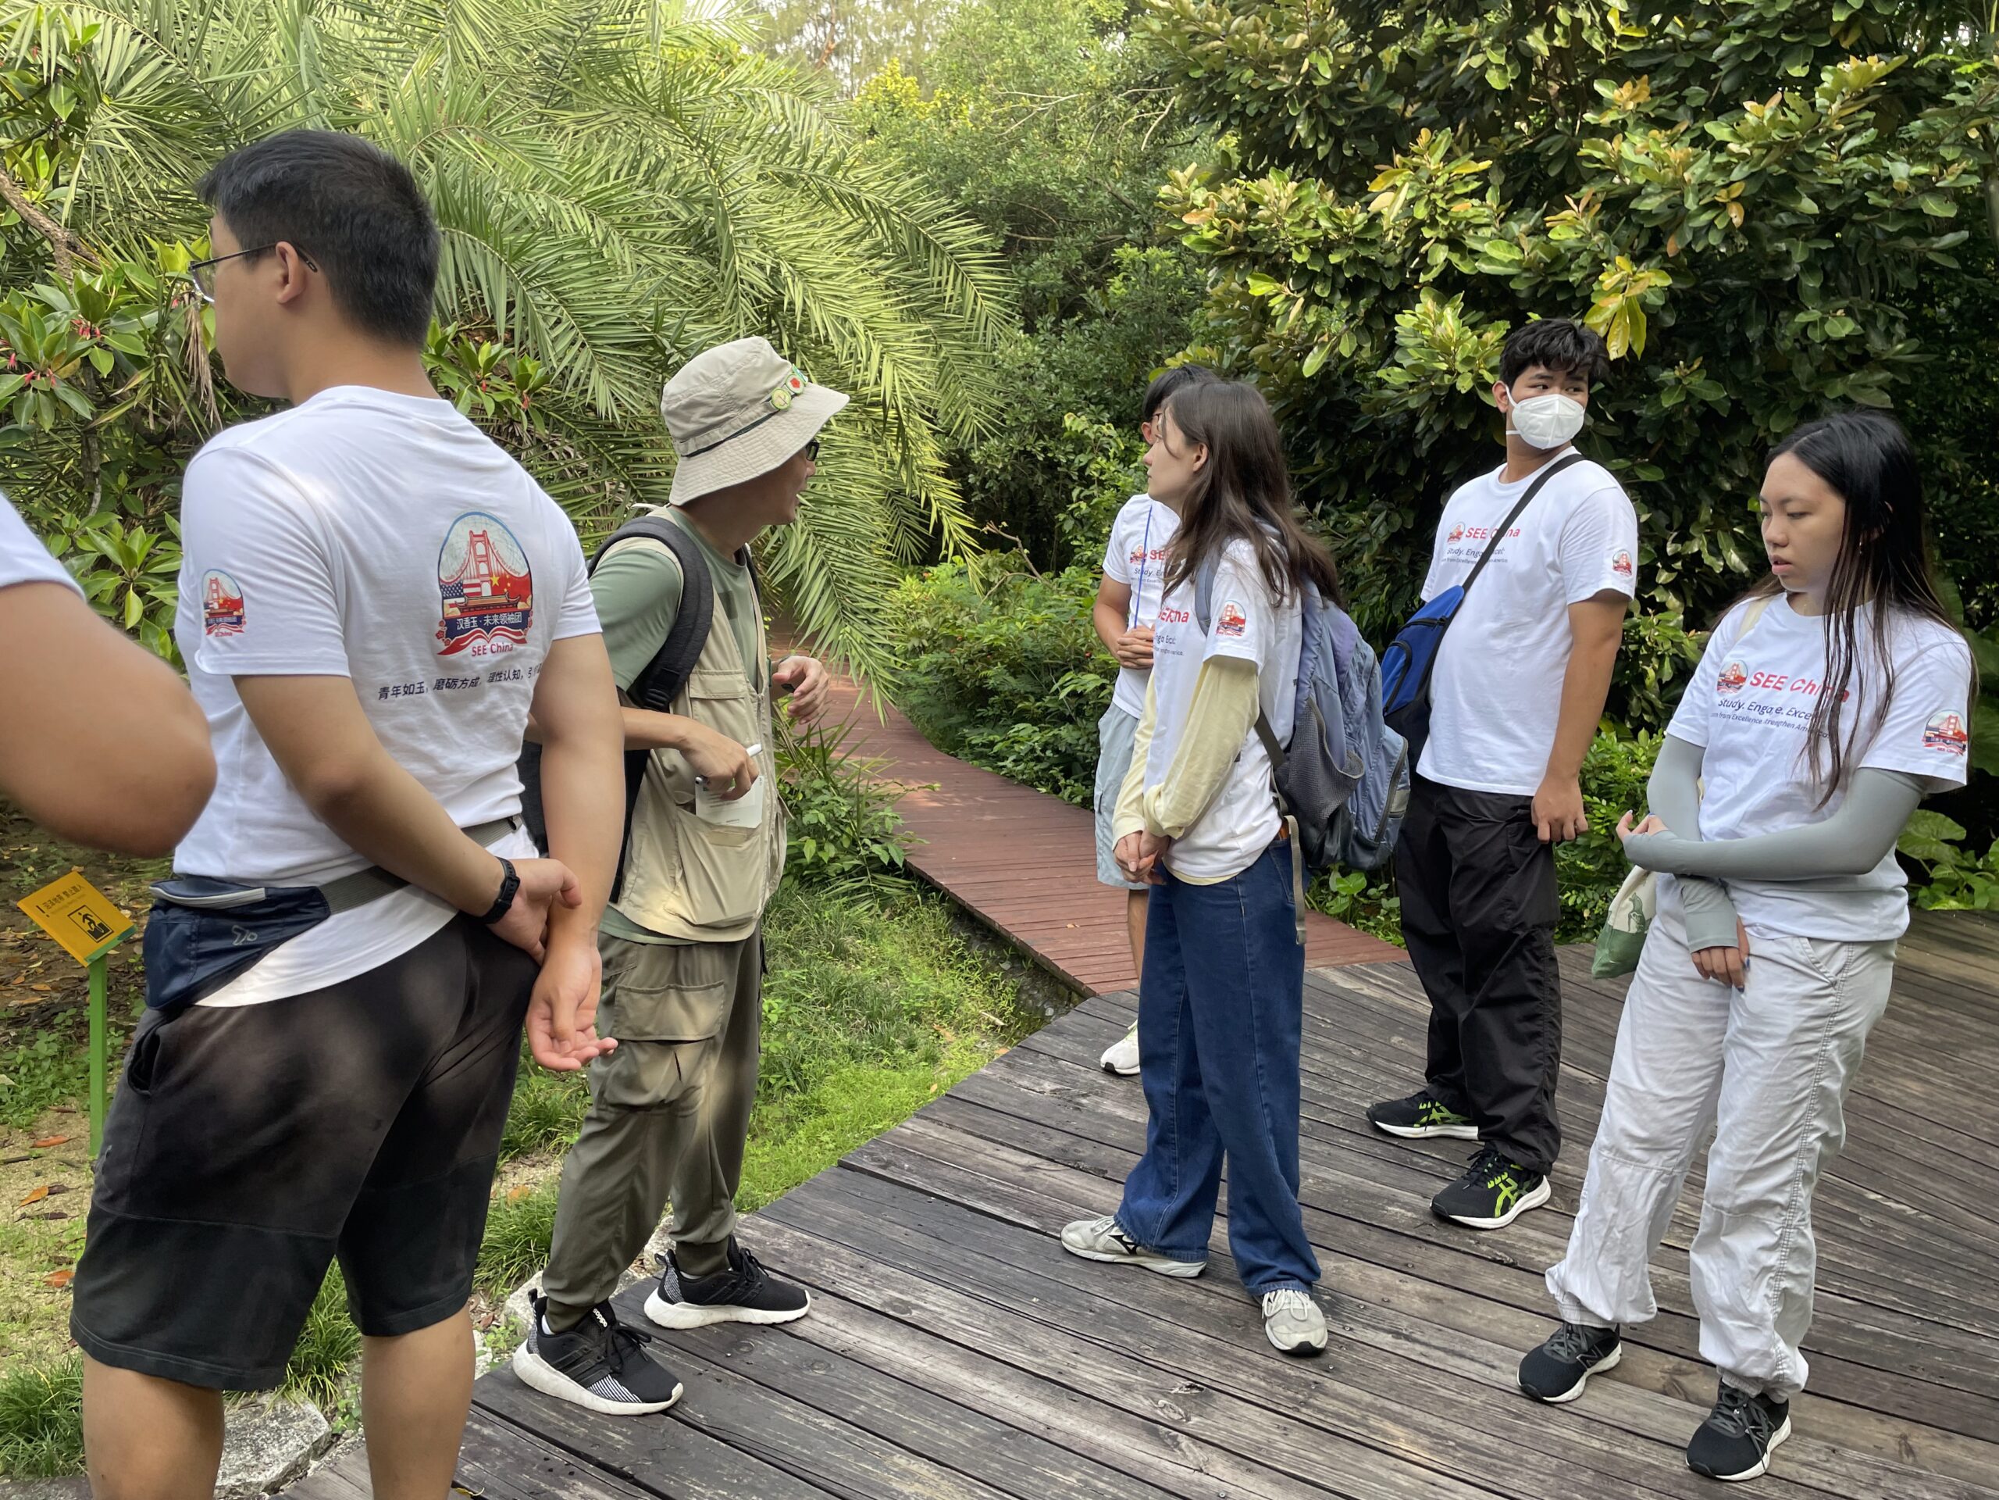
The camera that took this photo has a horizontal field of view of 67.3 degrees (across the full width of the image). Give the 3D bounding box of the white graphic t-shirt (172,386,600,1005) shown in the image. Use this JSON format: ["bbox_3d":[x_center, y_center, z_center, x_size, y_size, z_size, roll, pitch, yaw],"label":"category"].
[{"bbox_3d":[-0.678,-0.061,1.705,0.300,0.670,0.470,11,14,29],"label":"white graphic t-shirt"}]

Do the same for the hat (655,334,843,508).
[{"bbox_3d":[-0.364,-0.489,2.223,0.295,0.165,0.285,-22,13,1],"label":"hat"}]

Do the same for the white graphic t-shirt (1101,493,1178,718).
[{"bbox_3d":[0.457,-0.356,3.740,0.440,0.580,0.260,10,13,22],"label":"white graphic t-shirt"}]

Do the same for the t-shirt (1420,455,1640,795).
[{"bbox_3d":[1.053,-0.245,2.986,0.290,0.700,0.540,-3,15,-23],"label":"t-shirt"}]

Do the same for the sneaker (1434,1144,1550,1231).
[{"bbox_3d":[1.051,0.922,3.186,0.308,0.113,0.108,-3,14,-31],"label":"sneaker"}]

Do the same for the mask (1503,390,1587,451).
[{"bbox_3d":[1.022,-0.614,2.803,0.145,0.115,0.090,3,14,2],"label":"mask"}]

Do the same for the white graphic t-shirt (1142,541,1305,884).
[{"bbox_3d":[0.380,-0.083,2.508,0.270,0.620,0.440,-2,14,-17],"label":"white graphic t-shirt"}]

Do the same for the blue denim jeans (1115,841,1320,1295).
[{"bbox_3d":[0.401,0.544,2.668,0.355,0.910,0.365,-1,14,-14],"label":"blue denim jeans"}]

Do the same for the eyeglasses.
[{"bbox_3d":[-0.630,-0.429,1.377,0.142,0.048,0.140,-1,12,17],"label":"eyeglasses"}]

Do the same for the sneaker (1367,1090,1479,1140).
[{"bbox_3d":[0.993,0.819,3.428,0.285,0.110,0.105,4,14,3],"label":"sneaker"}]

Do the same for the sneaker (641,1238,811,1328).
[{"bbox_3d":[-0.469,0.918,2.608,0.288,0.120,0.105,3,12,-6],"label":"sneaker"}]

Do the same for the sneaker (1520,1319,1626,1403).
[{"bbox_3d":[0.995,1.025,2.589,0.262,0.110,0.098,-9,18,-39],"label":"sneaker"}]

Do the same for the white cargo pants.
[{"bbox_3d":[1.177,0.592,2.496,0.310,0.880,0.420,-6,16,-40],"label":"white cargo pants"}]

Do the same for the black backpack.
[{"bbox_3d":[-0.574,-0.072,2.335,0.330,0.520,0.310,7,12,13],"label":"black backpack"}]

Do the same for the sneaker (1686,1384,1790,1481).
[{"bbox_3d":[1.223,1.091,2.465,0.267,0.107,0.100,-6,16,-42],"label":"sneaker"}]

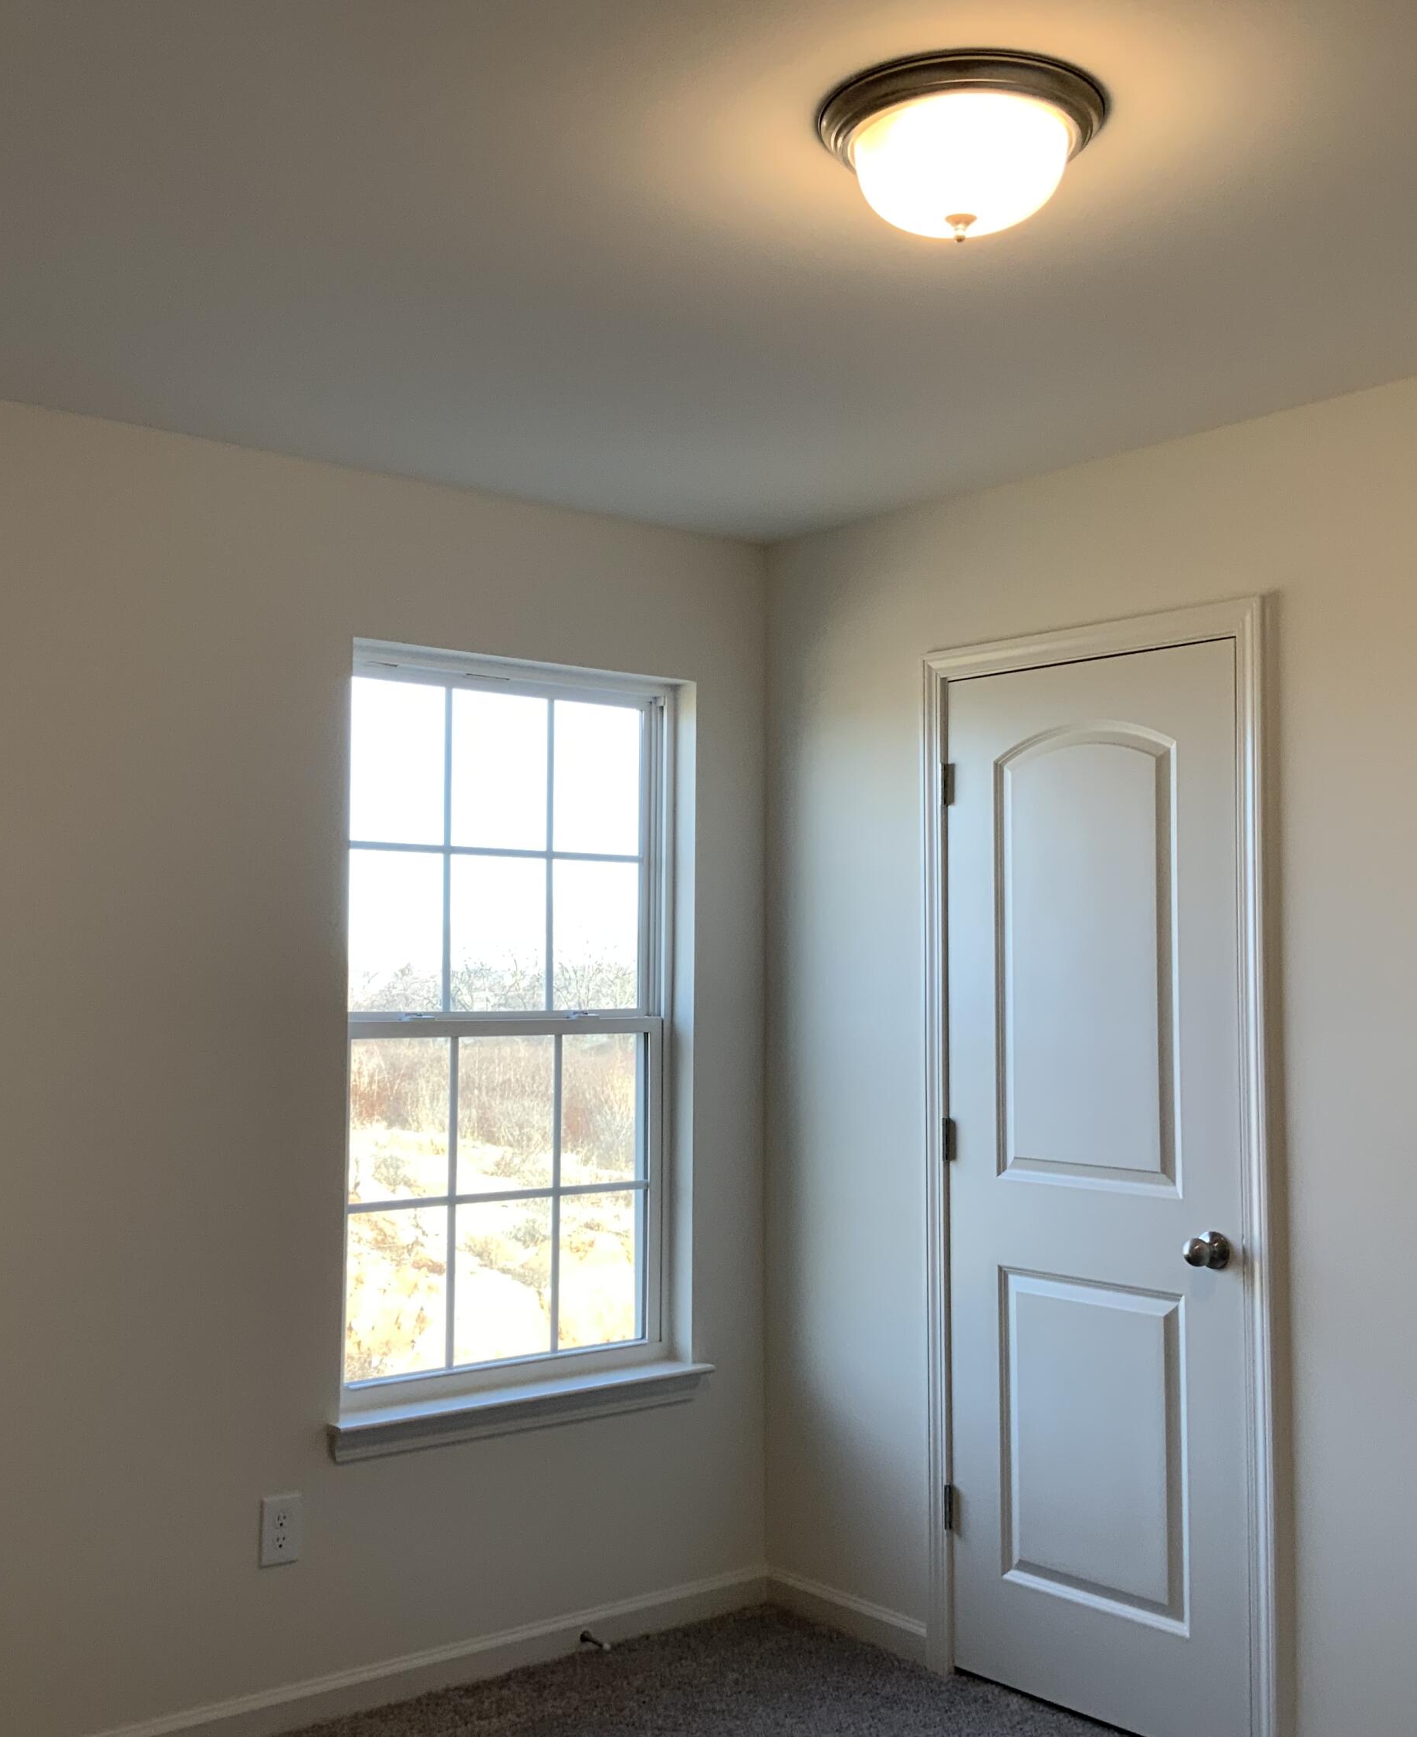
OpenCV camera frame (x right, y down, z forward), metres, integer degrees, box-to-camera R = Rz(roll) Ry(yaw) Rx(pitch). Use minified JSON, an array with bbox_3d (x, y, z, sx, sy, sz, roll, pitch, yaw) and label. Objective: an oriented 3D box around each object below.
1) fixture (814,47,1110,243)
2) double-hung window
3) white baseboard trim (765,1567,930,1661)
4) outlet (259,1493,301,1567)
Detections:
[{"bbox_3d":[0.304,-0.826,2.320,0.345,0.153,0.345,0,-3,0],"label":"fixture"},{"bbox_3d":[-0.412,0.336,4.138,0.850,1.545,0.090,3,-5,-40],"label":"double-hung window"},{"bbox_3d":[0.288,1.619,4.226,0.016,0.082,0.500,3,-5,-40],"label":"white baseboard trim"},{"bbox_3d":[-0.803,1.244,3.648,0.080,0.125,0.010,3,-5,-40],"label":"outlet"}]

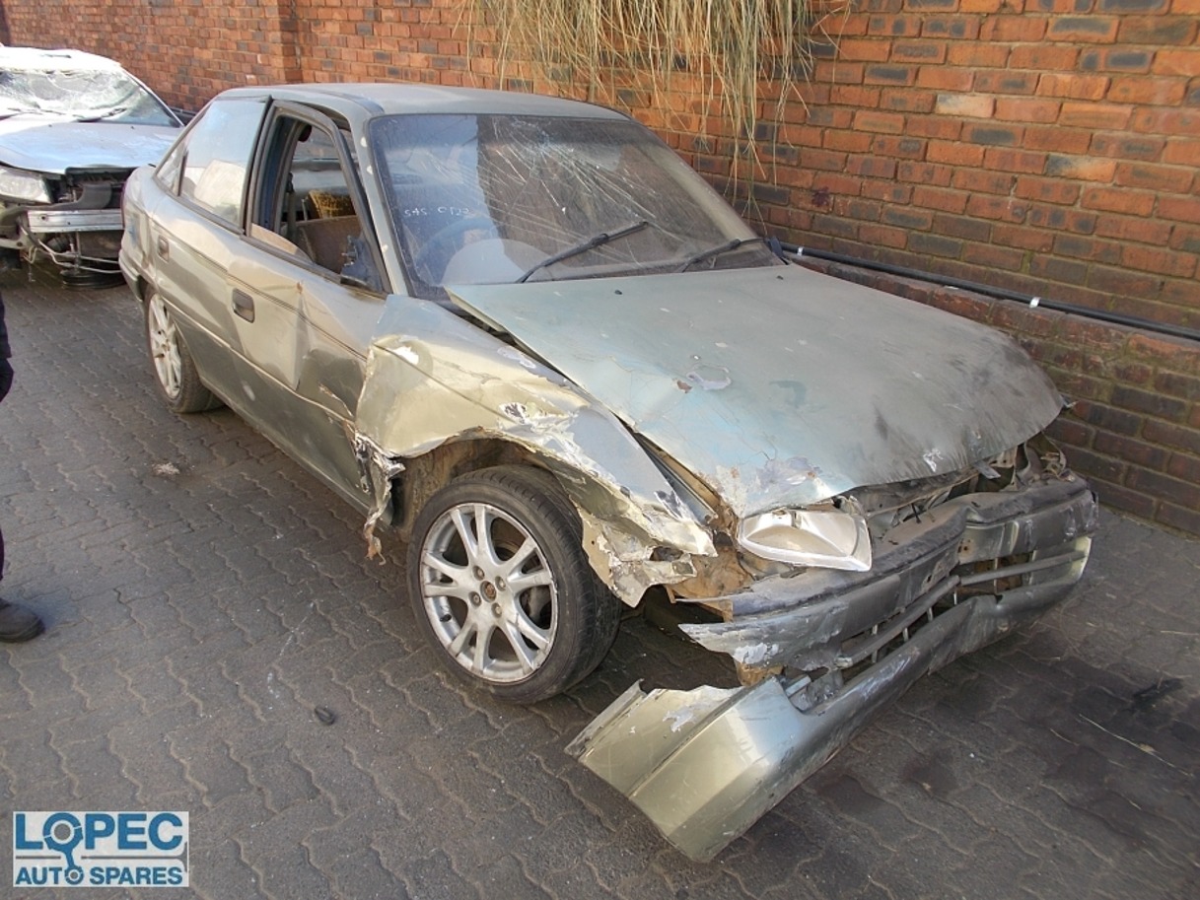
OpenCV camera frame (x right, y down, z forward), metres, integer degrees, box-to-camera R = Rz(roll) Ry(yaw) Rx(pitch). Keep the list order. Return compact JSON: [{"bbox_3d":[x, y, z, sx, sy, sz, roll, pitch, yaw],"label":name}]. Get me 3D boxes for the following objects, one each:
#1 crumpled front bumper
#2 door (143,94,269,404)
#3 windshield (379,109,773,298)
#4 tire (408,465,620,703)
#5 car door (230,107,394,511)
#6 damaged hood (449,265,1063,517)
[{"bbox_3d":[0.688,0.398,2.249,1.600,0.460,0.510,-18,30,-36],"label":"crumpled front bumper"},{"bbox_3d":[-1.477,-0.788,3.456,0.250,1.080,0.980,-14,27,-38],"label":"door"},{"bbox_3d":[-0.087,-0.827,2.878,1.430,0.150,0.760,-14,60,-38],"label":"windshield"},{"bbox_3d":[-0.222,0.322,2.248,0.585,0.580,0.205,19,26,33],"label":"tire"},{"bbox_3d":[-0.852,-0.476,2.769,0.250,1.080,1.100,-14,27,-38],"label":"car door"},{"bbox_3d":[0.485,-0.268,2.332,1.370,0.170,1.080,-14,40,-38],"label":"damaged hood"}]

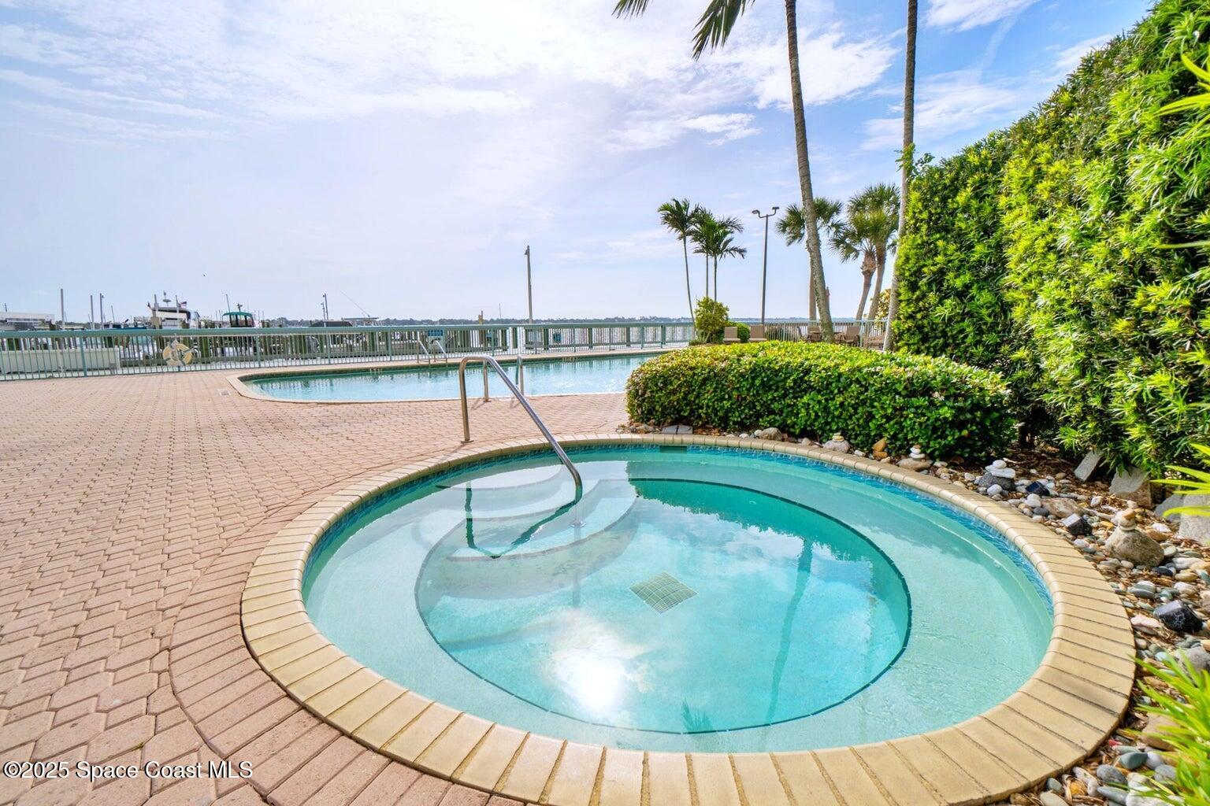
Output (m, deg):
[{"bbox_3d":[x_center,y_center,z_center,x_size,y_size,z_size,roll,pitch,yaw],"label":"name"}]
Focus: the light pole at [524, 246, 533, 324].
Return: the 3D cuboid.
[{"bbox_3d":[-4.969,-6.935,32.423,0.400,6.100,0.240,-1,9,0],"label":"light pole"}]

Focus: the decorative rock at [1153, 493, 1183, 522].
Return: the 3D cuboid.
[{"bbox_3d":[3.283,0.605,2.920,0.130,0.140,0.150,-8,12,-40],"label":"decorative rock"}]

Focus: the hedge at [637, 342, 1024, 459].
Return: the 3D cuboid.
[{"bbox_3d":[2.194,-0.215,5.710,3.420,0.830,1.900,5,11,30],"label":"hedge"}]

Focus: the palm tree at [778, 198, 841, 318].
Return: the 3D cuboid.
[{"bbox_3d":[9.309,-5.893,22.867,2.797,6.462,2.797,3,10,21],"label":"palm tree"}]

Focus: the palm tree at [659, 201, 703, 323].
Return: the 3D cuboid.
[{"bbox_3d":[3.268,-5.541,21.700,1.927,6.244,1.831,1,9,8],"label":"palm tree"}]

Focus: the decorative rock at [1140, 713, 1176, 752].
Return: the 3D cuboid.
[{"bbox_3d":[1.506,0.893,1.365,0.080,0.088,0.088,-8,12,-38],"label":"decorative rock"}]

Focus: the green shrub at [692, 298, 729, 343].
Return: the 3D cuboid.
[{"bbox_3d":[4.558,-3.476,21.730,1.554,2.134,1.554,1,9,12],"label":"green shrub"}]

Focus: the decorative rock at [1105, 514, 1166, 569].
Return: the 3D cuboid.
[{"bbox_3d":[2.469,0.644,2.353,0.180,0.245,0.200,-9,12,-41],"label":"decorative rock"}]

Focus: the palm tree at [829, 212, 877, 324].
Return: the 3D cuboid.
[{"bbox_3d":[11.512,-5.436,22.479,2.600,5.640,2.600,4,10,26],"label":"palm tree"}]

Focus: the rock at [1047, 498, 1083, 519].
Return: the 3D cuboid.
[{"bbox_3d":[2.701,0.619,2.963,0.165,0.100,0.135,8,13,43],"label":"rock"}]

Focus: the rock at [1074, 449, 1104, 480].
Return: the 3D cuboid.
[{"bbox_3d":[3.545,0.455,3.700,0.160,0.190,0.160,8,13,44],"label":"rock"}]

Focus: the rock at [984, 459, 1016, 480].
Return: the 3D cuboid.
[{"bbox_3d":[2.783,0.466,3.550,0.170,0.120,0.130,7,12,38],"label":"rock"}]

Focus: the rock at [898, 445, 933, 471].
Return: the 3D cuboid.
[{"bbox_3d":[2.376,0.420,3.861,0.222,0.202,0.178,5,11,32],"label":"rock"}]

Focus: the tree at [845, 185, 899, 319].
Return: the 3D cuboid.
[{"bbox_3d":[11.781,-5.982,22.147,2.400,6.820,2.400,4,10,27],"label":"tree"}]

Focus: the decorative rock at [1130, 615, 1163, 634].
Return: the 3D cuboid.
[{"bbox_3d":[2.021,0.826,1.882,0.072,0.053,0.088,-8,12,-40],"label":"decorative rock"}]

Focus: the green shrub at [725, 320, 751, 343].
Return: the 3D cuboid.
[{"bbox_3d":[5.557,-2.914,21.417,1.244,1.107,1.244,2,9,14],"label":"green shrub"}]

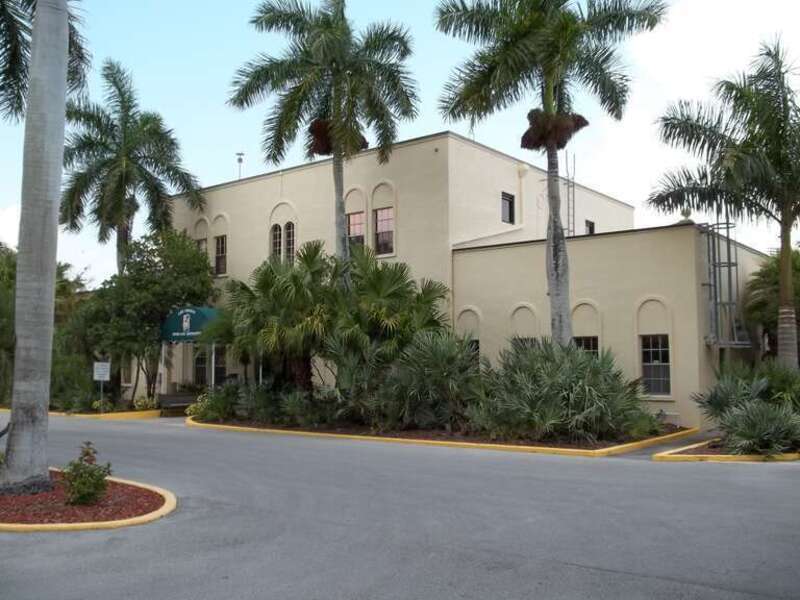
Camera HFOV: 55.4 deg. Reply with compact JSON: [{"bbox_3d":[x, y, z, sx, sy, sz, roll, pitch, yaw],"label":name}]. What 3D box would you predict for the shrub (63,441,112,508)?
[{"bbox_3d":[-3.517,1.929,8.620,0.541,0.618,0.541,0,-4,0],"label":"shrub"}]

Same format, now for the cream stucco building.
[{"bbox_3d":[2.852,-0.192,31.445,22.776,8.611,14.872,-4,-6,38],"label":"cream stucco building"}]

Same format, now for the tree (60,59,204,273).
[{"bbox_3d":[-10.405,-2.684,28.941,5.701,13.290,5.701,0,-4,0],"label":"tree"}]

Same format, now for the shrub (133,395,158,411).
[{"bbox_3d":[-7.763,3.113,23.280,0.778,0.424,0.661,0,-4,0],"label":"shrub"}]

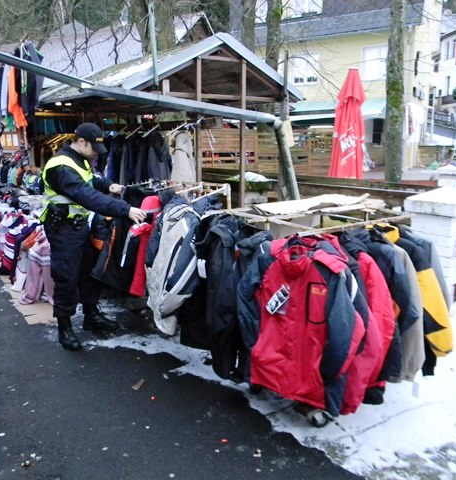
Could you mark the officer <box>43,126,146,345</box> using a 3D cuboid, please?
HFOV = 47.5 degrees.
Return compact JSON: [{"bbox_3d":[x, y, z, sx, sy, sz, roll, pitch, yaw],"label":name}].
[{"bbox_3d":[-1.090,-0.055,4.270,0.800,1.800,0.600,2,11,8],"label":"officer"}]

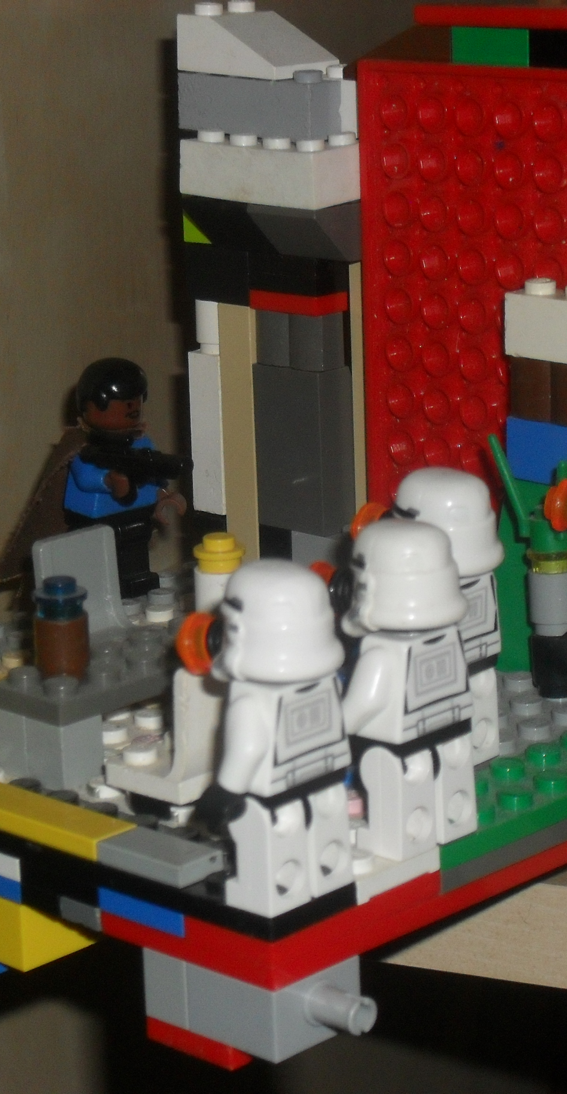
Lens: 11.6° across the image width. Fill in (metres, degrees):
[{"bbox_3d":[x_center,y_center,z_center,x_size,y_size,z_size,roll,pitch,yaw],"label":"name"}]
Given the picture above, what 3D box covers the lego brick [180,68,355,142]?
[{"bbox_3d":[-0.004,-0.076,0.475,0.032,0.012,0.008,12,20,43],"label":"lego brick"}]

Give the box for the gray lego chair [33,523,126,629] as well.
[{"bbox_3d":[-0.027,0.009,0.440,0.017,0.020,0.016,12,20,43],"label":"gray lego chair"}]

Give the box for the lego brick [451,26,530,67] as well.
[{"bbox_3d":[0.036,-0.078,0.438,0.016,0.009,0.009,12,20,43],"label":"lego brick"}]

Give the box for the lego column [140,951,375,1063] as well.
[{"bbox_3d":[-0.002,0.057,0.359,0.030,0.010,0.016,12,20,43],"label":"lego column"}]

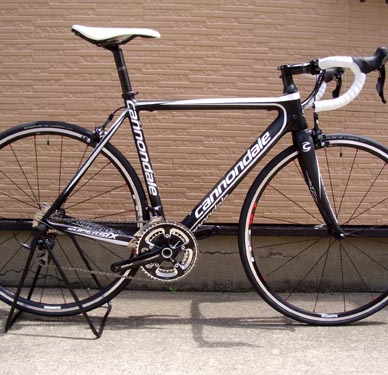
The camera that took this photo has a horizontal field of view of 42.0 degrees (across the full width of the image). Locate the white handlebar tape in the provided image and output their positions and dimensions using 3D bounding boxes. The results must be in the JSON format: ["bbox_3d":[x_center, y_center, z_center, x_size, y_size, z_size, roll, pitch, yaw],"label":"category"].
[{"bbox_3d":[0.429,-0.307,1.535,0.146,0.162,0.150,1,8,-1],"label":"white handlebar tape"}]

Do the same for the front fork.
[{"bbox_3d":[0.419,-0.017,1.721,0.098,0.392,0.118,-16,8,1],"label":"front fork"}]

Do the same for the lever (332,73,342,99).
[{"bbox_3d":[0.534,-0.361,1.881,0.032,0.115,0.026,1,8,-1],"label":"lever"}]

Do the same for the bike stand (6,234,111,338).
[{"bbox_3d":[-0.464,0.293,1.751,0.320,0.350,0.260,1,8,-1],"label":"bike stand"}]

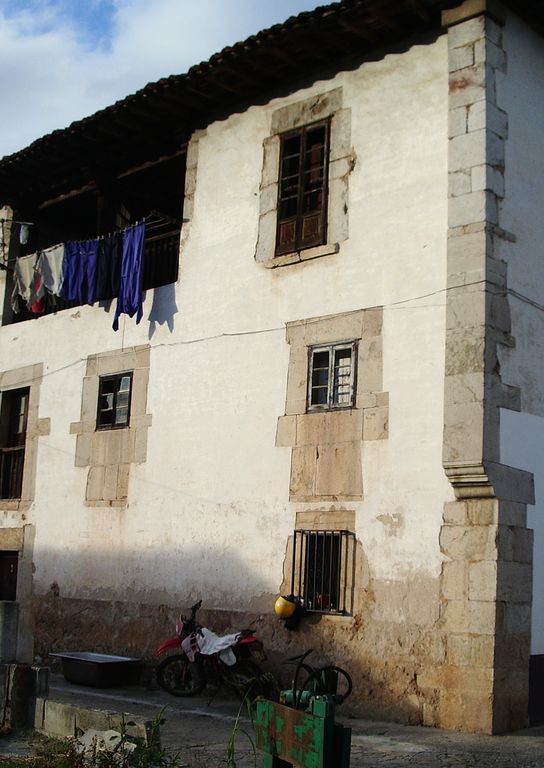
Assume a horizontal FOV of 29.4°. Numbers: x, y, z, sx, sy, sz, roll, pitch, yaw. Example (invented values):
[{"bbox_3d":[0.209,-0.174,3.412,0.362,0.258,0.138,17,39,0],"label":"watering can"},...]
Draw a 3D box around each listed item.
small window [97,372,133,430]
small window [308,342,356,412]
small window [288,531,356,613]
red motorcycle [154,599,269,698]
[{"bbox_3d":[-2.550,0.291,16.780,0.893,0.909,0.100,-8,-14,44],"label":"small window"},{"bbox_3d":[0.787,-0.089,13.527,0.854,0.903,0.100,-8,-14,44],"label":"small window"},{"bbox_3d":[0.641,2.339,12.880,0.840,1.040,0.200,-8,-14,44],"label":"small window"},{"bbox_3d":[-0.696,3.269,12.750,1.880,1.220,0.760,-5,-13,37],"label":"red motorcycle"}]

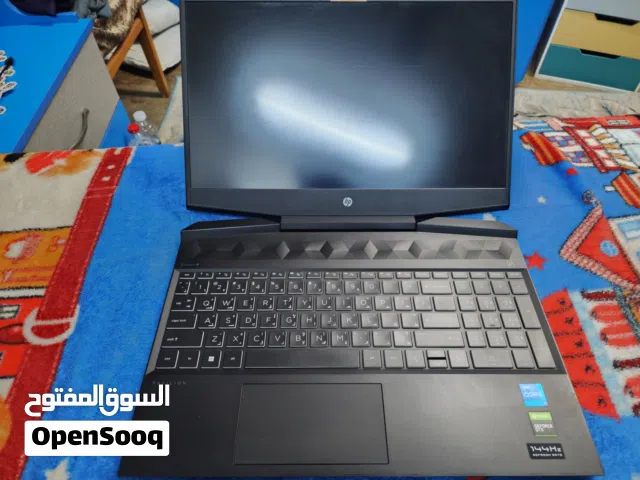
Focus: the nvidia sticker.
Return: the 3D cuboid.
[{"bbox_3d":[0.176,0.145,0.335,0.017,0.001,0.018,0,50,0],"label":"nvidia sticker"}]

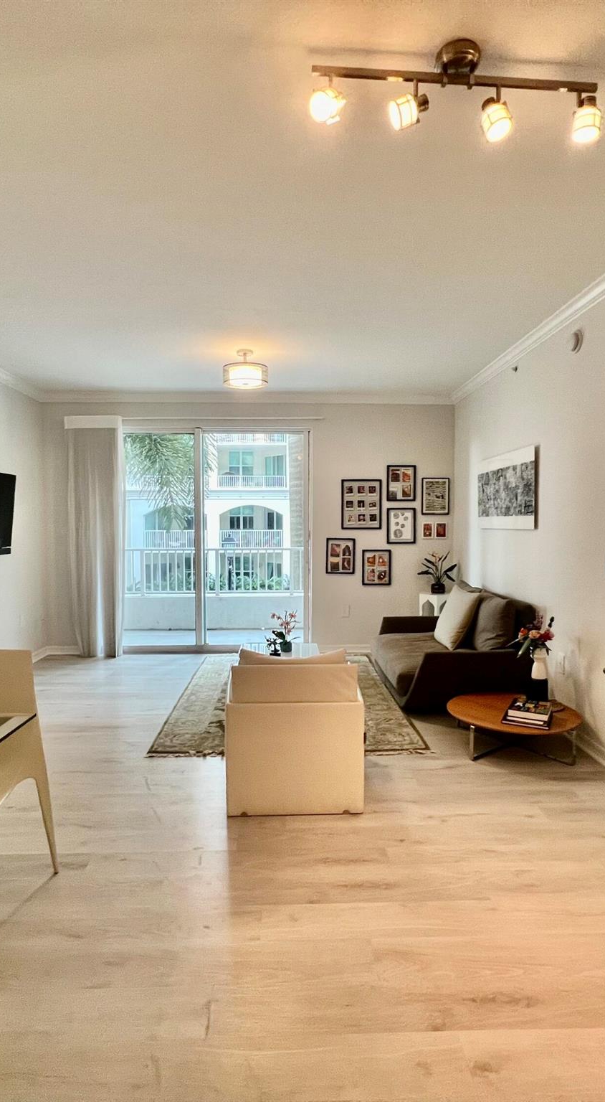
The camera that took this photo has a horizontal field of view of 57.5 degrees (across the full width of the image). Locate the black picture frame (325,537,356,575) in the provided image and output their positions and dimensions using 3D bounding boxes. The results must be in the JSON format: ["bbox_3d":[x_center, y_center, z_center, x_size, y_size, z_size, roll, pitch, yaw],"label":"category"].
[{"bbox_3d":[0.416,0.058,5.925,0.315,0.386,0.022,0,3,-2],"label":"black picture frame"}]

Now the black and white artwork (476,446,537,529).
[{"bbox_3d":[1.661,-0.488,4.540,0.035,0.596,1.187,0,3,-2],"label":"black and white artwork"}]

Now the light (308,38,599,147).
[{"bbox_3d":[0.459,-1.349,1.635,0.879,0.237,0.172,0,2,-5],"label":"light"}]

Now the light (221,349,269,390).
[{"bbox_3d":[-0.450,-1.435,4.355,0.355,0.250,0.355,0,3,-2],"label":"light"}]

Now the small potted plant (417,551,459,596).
[{"bbox_3d":[1.421,0.233,5.813,0.424,0.450,0.343,0,2,-2],"label":"small potted plant"}]

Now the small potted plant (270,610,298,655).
[{"bbox_3d":[-0.152,0.716,4.880,0.263,0.379,0.202,0,2,-2],"label":"small potted plant"}]

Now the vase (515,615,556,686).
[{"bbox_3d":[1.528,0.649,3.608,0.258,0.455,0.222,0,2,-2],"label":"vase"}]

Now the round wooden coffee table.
[{"bbox_3d":[1.305,1.107,3.444,0.785,0.226,0.785,0,3,0],"label":"round wooden coffee table"}]

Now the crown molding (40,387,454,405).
[{"bbox_3d":[-0.540,-1.606,5.788,4.368,0.100,0.090,0,3,-2],"label":"crown molding"}]

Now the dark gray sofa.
[{"bbox_3d":[1.185,0.755,4.862,0.938,0.807,1.573,0,3,-2],"label":"dark gray sofa"}]

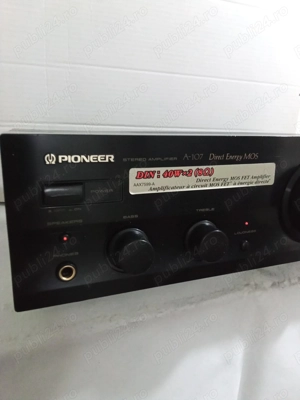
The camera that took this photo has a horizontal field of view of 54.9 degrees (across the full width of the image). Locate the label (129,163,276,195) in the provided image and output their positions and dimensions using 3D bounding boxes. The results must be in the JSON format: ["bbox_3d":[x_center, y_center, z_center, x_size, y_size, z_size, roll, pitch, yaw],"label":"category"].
[{"bbox_3d":[0.044,-0.016,0.213,0.123,0.018,0.001,-4,8,-20],"label":"label"}]

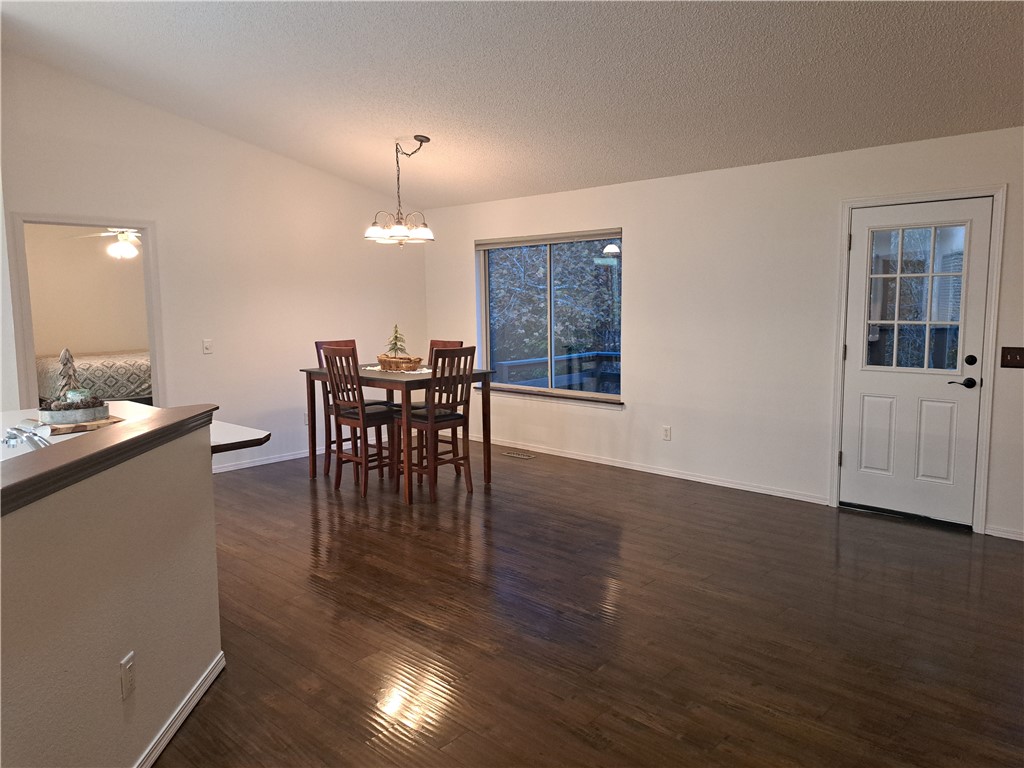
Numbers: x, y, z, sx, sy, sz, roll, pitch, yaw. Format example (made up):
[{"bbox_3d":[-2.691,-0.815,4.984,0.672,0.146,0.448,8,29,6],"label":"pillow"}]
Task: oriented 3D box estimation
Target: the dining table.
[{"bbox_3d":[-0.948,0.349,5.899,1.375,0.905,0.945,5,8,43],"label":"dining table"}]

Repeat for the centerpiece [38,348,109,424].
[{"bbox_3d":[-1.901,0.006,3.066,0.250,0.310,0.200,-4,7,-32],"label":"centerpiece"}]

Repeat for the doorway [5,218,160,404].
[{"bbox_3d":[-3.241,-0.199,5.498,0.130,2.120,0.970,5,8,43],"label":"doorway"}]

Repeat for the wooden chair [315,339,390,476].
[{"bbox_3d":[-1.319,0.216,6.075,0.570,1.135,0.430,5,8,43],"label":"wooden chair"}]

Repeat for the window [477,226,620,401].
[{"bbox_3d":[0.314,-0.651,6.752,1.790,1.510,0.110,5,8,43],"label":"window"}]

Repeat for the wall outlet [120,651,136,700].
[{"bbox_3d":[-1.131,0.865,2.102,0.010,0.115,0.072,-1,6,-2],"label":"wall outlet"}]

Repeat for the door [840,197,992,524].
[{"bbox_3d":[2.605,-0.152,4.639,0.810,2.020,0.060,5,8,43],"label":"door"}]

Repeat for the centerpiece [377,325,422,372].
[{"bbox_3d":[-0.961,-0.309,6.035,0.470,0.380,0.280,5,8,43],"label":"centerpiece"}]

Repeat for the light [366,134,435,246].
[{"bbox_3d":[-0.903,-1.544,5.752,0.590,0.870,0.580,-1,6,0],"label":"light"}]

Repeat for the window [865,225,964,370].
[{"bbox_3d":[2.603,-0.549,4.602,0.575,0.940,0.050,5,8,43],"label":"window"}]

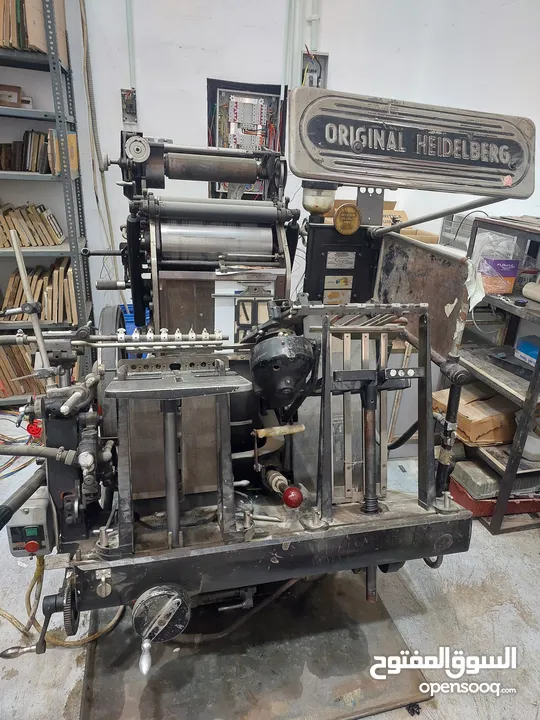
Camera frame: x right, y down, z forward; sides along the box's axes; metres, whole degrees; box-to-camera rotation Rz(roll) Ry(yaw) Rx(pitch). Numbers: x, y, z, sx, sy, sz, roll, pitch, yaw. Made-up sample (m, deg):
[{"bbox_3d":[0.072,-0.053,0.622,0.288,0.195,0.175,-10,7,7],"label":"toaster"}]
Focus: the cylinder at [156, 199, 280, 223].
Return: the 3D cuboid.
[{"bbox_3d":[-0.154,-0.453,1.471,0.366,0.056,0.056,-2,18,-14],"label":"cylinder"}]

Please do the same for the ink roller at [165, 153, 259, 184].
[{"bbox_3d":[-0.193,-0.641,1.601,0.320,0.080,0.080,-2,18,-14],"label":"ink roller"}]

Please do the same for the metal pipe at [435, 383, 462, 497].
[{"bbox_3d":[0.535,0.246,1.438,0.044,0.372,0.044,-2,15,-14],"label":"metal pipe"}]

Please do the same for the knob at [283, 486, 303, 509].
[{"bbox_3d":[0.059,0.359,1.250,0.052,0.052,0.052,2,17,-1],"label":"knob"}]

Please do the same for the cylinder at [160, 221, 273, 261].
[{"bbox_3d":[-0.164,-0.379,1.531,0.363,0.140,0.140,-2,18,-14],"label":"cylinder"}]

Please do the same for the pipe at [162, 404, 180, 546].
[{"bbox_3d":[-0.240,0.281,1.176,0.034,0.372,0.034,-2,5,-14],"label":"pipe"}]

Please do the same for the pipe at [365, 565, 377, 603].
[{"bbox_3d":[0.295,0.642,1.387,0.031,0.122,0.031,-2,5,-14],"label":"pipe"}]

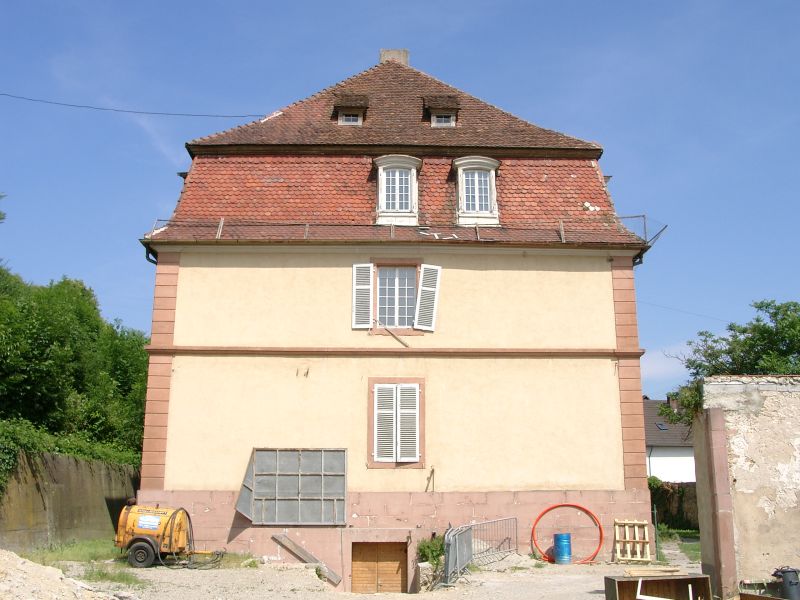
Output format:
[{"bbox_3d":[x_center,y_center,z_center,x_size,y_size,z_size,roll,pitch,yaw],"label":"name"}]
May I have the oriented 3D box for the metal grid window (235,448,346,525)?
[{"bbox_3d":[-2.809,4.878,20.535,2.828,1.978,0.600,0,-13,-2],"label":"metal grid window"}]

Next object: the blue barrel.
[{"bbox_3d":[4.185,6.399,20.268,0.451,0.712,0.451,0,-13,-2],"label":"blue barrel"}]

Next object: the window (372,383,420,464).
[{"bbox_3d":[-0.074,3.335,21.300,1.261,2.147,0.150,0,-13,-2],"label":"window"}]

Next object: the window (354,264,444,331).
[{"bbox_3d":[-0.077,-0.071,22.100,2.510,1.972,0.220,0,-13,-2],"label":"window"}]

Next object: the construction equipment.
[{"bbox_3d":[-5.549,5.761,19.294,2.528,1.461,1.300,-1,-13,4],"label":"construction equipment"}]

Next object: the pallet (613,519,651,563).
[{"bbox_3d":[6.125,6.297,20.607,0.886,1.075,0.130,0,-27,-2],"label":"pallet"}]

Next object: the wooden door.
[{"bbox_3d":[-0.525,6.960,20.487,1.439,1.251,0.100,0,-13,-2],"label":"wooden door"}]

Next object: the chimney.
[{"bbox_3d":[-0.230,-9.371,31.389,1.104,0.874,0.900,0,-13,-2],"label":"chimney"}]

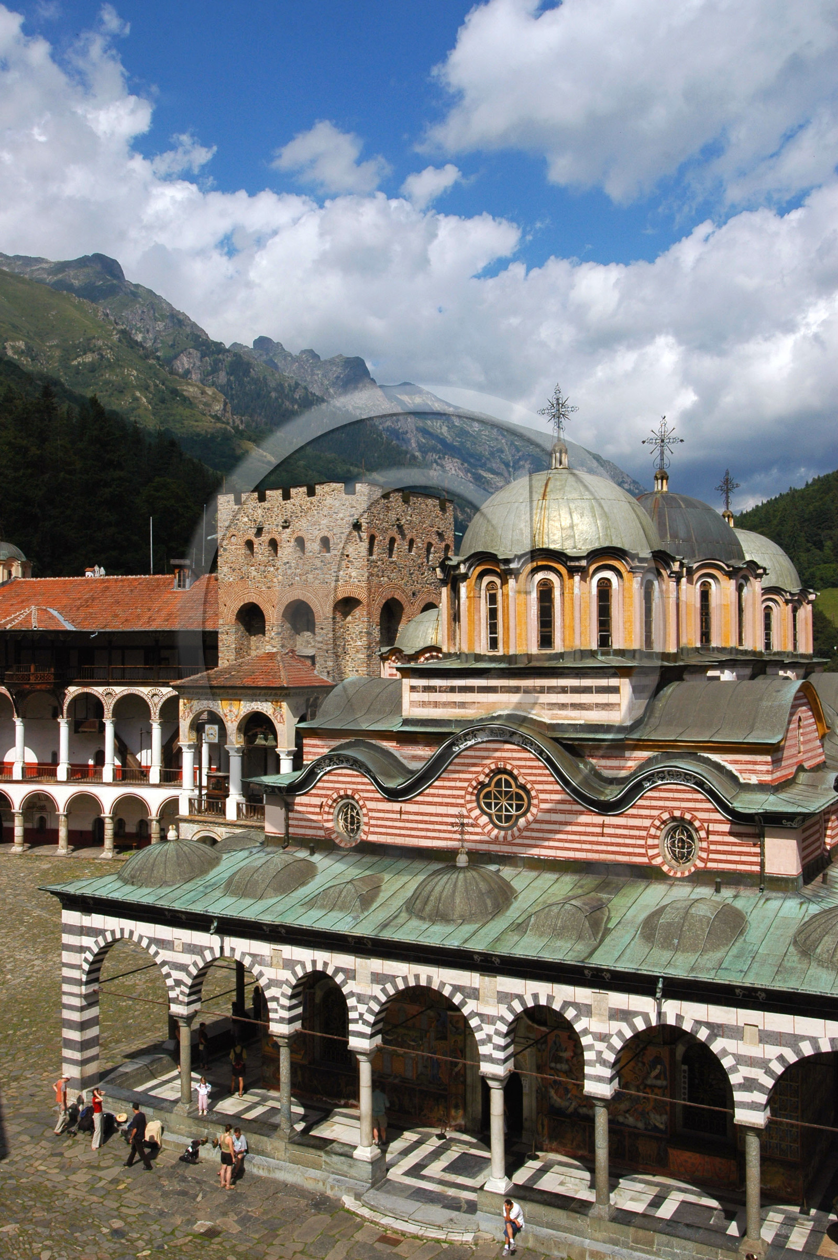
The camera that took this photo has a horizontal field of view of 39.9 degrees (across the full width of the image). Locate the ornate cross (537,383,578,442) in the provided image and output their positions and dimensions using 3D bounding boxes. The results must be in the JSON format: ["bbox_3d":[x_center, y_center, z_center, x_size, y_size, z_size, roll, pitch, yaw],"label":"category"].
[{"bbox_3d":[4.547,-7.075,37.611,1.440,1.950,0.120,-1,-2,30],"label":"ornate cross"}]

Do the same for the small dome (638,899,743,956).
[{"bbox_3d":[6.731,7.162,28.403,2.596,0.967,2.596,-1,-2,30],"label":"small dome"}]

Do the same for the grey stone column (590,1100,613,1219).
[{"bbox_3d":[4.380,12.585,27.721,0.540,2.820,0.560,0,-2,0],"label":"grey stone column"}]

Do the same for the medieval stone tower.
[{"bbox_3d":[-4.592,3.971,66.861,10.043,23.030,9.396,-1,-2,30],"label":"medieval stone tower"}]

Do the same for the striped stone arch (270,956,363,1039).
[{"bbox_3d":[-2.608,9.945,31.822,2.800,1.870,0.630,-1,-2,30],"label":"striped stone arch"}]

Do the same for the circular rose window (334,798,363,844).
[{"bbox_3d":[-2.123,5.986,36.081,1.380,1.410,0.250,-1,-2,30],"label":"circular rose window"}]

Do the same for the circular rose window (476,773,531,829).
[{"bbox_3d":[2.509,5.023,33.971,1.720,1.730,0.300,-1,-2,30],"label":"circular rose window"}]

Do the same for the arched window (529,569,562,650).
[{"bbox_3d":[3.699,-0.563,33.860,0.930,2.370,0.250,-1,-2,15],"label":"arched window"}]

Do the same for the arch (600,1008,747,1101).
[{"bbox_3d":[5.964,9.722,26.885,3.461,1.832,0.611,-1,-2,30],"label":"arch"}]

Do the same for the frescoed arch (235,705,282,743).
[{"bbox_3d":[-8.165,4.937,60.048,3.074,2.009,0.660,-1,-2,30],"label":"frescoed arch"}]

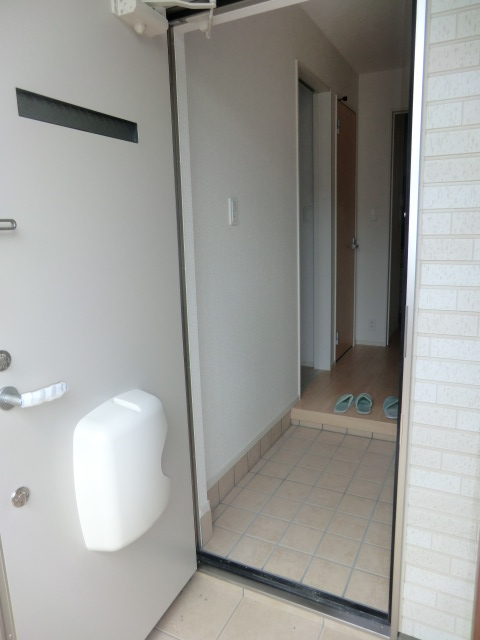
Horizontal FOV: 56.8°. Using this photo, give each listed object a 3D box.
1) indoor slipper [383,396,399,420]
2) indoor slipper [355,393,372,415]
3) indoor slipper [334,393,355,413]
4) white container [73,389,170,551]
[{"bbox_3d":[0.933,0.524,2.715,0.097,0.063,0.265,2,11,21],"label":"indoor slipper"},{"bbox_3d":[0.784,0.514,2.803,0.097,0.063,0.265,1,11,19],"label":"indoor slipper"},{"bbox_3d":[0.679,0.514,2.830,0.097,0.063,0.265,4,12,29],"label":"indoor slipper"},{"bbox_3d":[-0.294,0.395,1.174,0.114,0.358,0.265,3,12,26],"label":"white container"}]

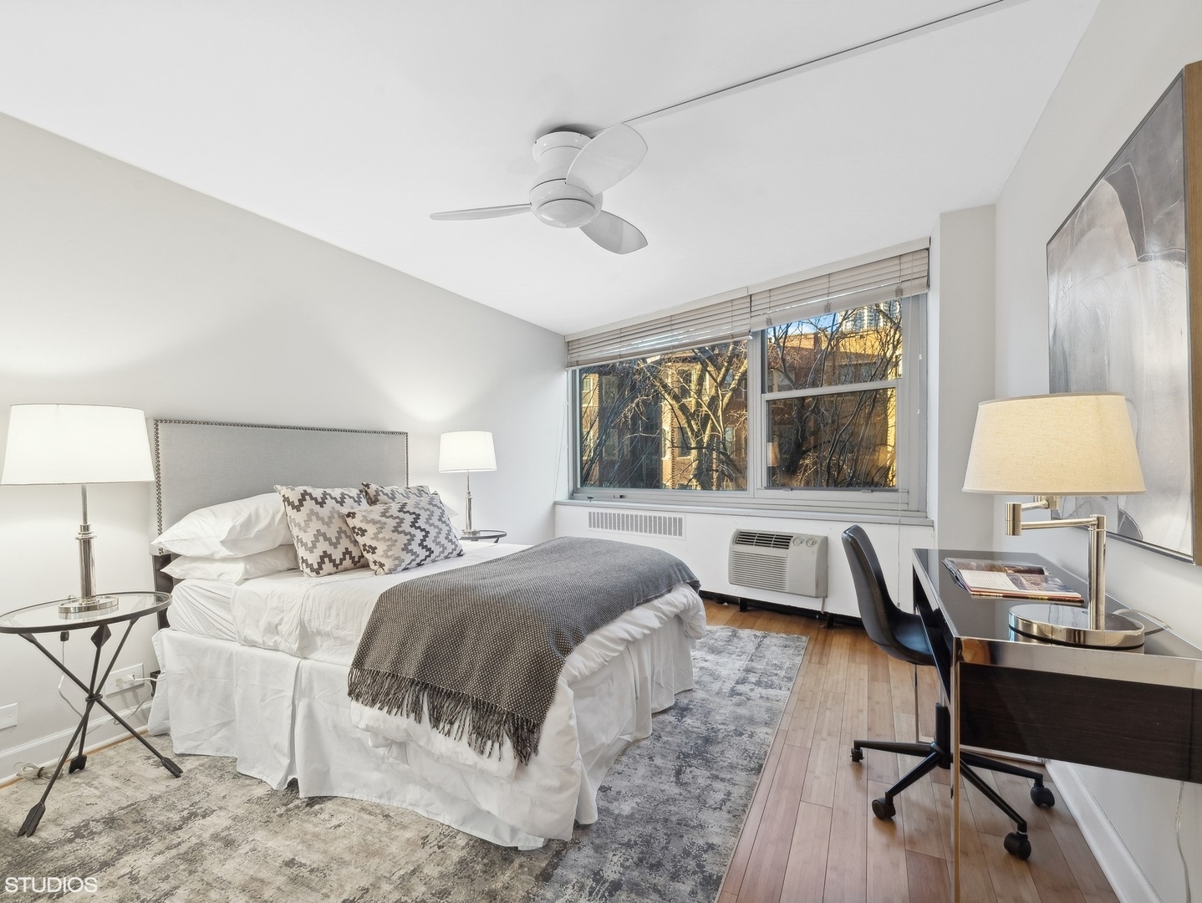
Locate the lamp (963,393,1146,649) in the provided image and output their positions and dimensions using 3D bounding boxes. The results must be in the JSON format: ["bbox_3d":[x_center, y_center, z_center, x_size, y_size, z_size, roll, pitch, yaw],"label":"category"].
[{"bbox_3d":[0.938,0.129,1.075,0.285,0.491,0.325,-2,-1,27],"label":"lamp"}]

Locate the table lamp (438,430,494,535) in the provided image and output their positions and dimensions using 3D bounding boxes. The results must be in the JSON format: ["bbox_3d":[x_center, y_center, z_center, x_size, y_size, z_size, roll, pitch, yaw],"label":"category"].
[{"bbox_3d":[-0.905,0.208,3.575,0.380,0.705,0.380,-1,-1,0],"label":"table lamp"}]

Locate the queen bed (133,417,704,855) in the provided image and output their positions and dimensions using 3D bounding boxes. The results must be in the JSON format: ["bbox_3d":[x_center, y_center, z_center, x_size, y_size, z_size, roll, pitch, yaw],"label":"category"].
[{"bbox_3d":[-0.748,0.520,2.516,2.052,1.371,1.459,-2,-1,27],"label":"queen bed"}]

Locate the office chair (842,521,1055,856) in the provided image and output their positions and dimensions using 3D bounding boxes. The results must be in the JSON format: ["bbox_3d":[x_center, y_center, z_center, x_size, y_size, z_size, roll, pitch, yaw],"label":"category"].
[{"bbox_3d":[1.151,0.724,1.783,0.600,0.868,0.560,-1,-1,34],"label":"office chair"}]

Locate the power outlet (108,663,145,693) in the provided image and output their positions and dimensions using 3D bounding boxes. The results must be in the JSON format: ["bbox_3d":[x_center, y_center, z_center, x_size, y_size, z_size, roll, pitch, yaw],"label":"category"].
[{"bbox_3d":[-2.023,0.969,2.239,0.012,0.083,0.125,-1,-1,27],"label":"power outlet"}]

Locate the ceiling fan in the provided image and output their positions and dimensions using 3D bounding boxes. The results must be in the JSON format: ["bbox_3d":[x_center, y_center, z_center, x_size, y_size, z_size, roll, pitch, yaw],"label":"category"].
[{"bbox_3d":[-0.145,-1.131,2.339,1.026,0.353,0.992,-2,-1,27],"label":"ceiling fan"}]

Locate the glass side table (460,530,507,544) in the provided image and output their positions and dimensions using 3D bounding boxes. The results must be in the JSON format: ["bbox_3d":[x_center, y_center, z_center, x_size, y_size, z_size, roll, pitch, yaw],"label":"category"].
[{"bbox_3d":[-0.908,0.907,3.682,0.490,0.650,0.490,-2,-1,27],"label":"glass side table"}]

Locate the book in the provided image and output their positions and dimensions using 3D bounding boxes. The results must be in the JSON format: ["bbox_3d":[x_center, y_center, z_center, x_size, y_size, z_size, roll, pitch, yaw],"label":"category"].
[{"bbox_3d":[1.157,0.364,1.511,0.245,0.034,0.467,-2,-1,27],"label":"book"}]

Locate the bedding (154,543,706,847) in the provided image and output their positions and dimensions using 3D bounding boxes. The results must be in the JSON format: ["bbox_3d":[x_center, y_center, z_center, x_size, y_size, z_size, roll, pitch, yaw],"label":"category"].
[{"bbox_3d":[-0.713,0.846,2.501,1.995,0.718,1.459,-2,-1,27],"label":"bedding"}]

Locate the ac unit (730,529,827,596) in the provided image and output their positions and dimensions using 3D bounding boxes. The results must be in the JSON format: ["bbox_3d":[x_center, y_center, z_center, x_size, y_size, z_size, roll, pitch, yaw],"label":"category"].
[{"bbox_3d":[1.186,0.767,3.611,0.110,0.395,0.680,0,-1,-45],"label":"ac unit"}]

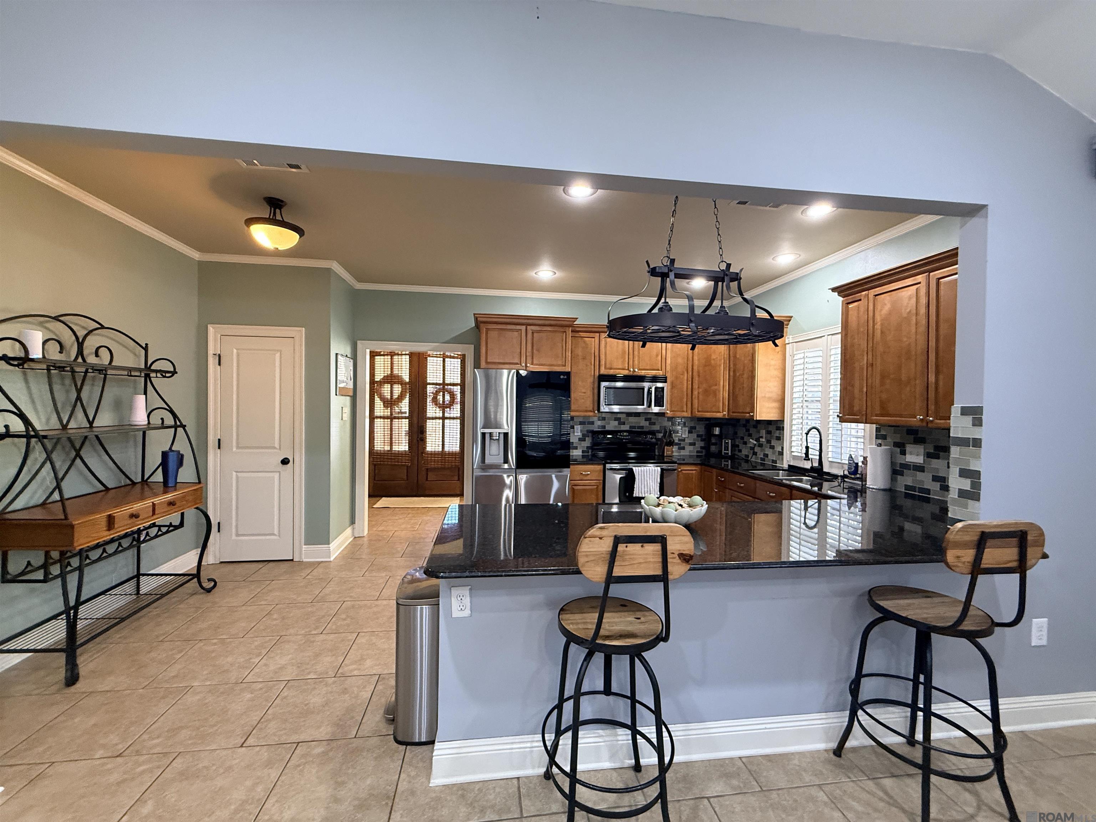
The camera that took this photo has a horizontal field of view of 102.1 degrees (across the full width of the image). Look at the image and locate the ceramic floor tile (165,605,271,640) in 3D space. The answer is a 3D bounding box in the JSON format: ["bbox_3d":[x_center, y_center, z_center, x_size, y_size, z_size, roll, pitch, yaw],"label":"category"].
[{"bbox_3d":[-2.155,1.408,2.948,0.457,0.010,0.457,1,1,-8],"label":"ceramic floor tile"}]

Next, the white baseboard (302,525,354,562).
[{"bbox_3d":[-2.165,1.302,4.421,0.252,0.147,0.755,1,1,-8],"label":"white baseboard"}]

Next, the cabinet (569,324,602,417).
[{"bbox_3d":[0.361,-0.432,4.943,0.375,0.995,0.365,1,1,-8],"label":"cabinet"}]

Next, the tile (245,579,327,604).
[{"bbox_3d":[-1.978,1.396,3.420,0.458,0.010,0.462,1,1,-8],"label":"tile"}]

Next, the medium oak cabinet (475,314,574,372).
[{"bbox_3d":[-0.250,-0.671,4.652,1.002,0.522,0.640,1,1,-8],"label":"medium oak cabinet"}]

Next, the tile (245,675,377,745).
[{"bbox_3d":[-1.116,1.443,2.158,0.457,0.010,0.457,1,1,-8],"label":"tile"}]

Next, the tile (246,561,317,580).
[{"bbox_3d":[-2.277,1.385,3.860,0.457,0.010,0.457,1,1,-8],"label":"tile"}]

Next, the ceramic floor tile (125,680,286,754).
[{"bbox_3d":[-1.530,1.396,2.035,0.450,0.012,0.450,1,0,-8],"label":"ceramic floor tile"}]

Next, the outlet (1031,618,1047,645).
[{"bbox_3d":[2.249,1.013,2.028,0.076,0.120,0.010,1,0,-8],"label":"outlet"}]

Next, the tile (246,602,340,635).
[{"bbox_3d":[-1.696,1.414,3.009,0.457,0.010,0.457,1,1,-8],"label":"tile"}]

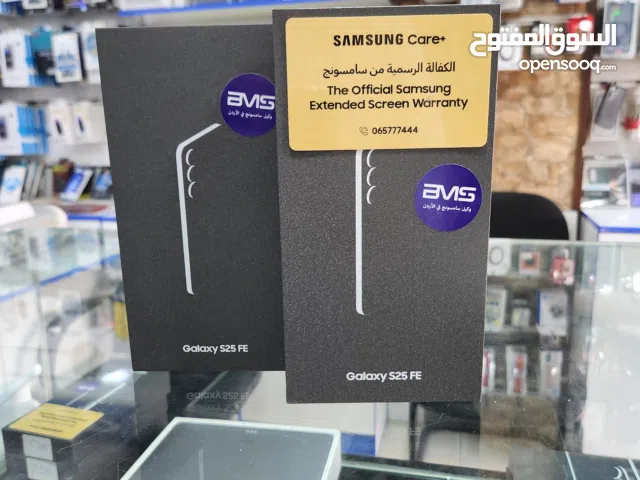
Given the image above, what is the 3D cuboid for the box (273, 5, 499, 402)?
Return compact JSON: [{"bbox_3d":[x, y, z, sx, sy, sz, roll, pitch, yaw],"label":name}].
[{"bbox_3d":[0.028,-0.011,0.197,0.090,0.171,0.026,-1,10,1],"label":"box"}]

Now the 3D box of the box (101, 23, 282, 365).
[{"bbox_3d":[-0.056,-0.016,0.224,0.090,0.171,0.026,-1,10,2],"label":"box"}]

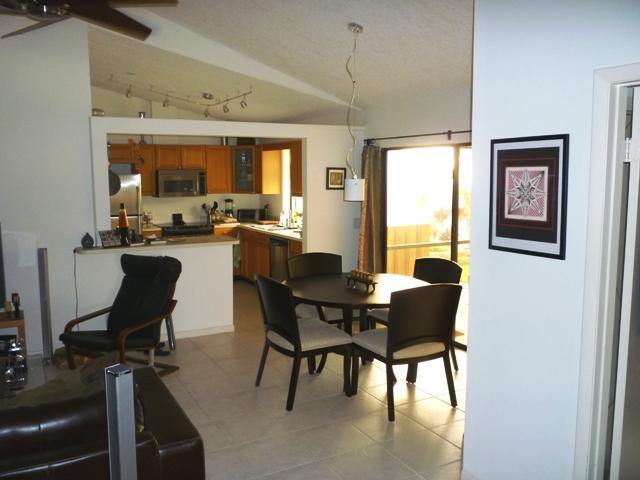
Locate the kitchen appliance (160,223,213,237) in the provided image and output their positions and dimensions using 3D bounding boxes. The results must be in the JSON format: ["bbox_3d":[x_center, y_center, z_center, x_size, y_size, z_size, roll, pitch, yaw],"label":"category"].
[{"bbox_3d":[-2.135,0.237,8.480,0.770,0.930,0.660,-4,7,-28],"label":"kitchen appliance"}]

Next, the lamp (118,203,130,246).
[{"bbox_3d":[-1.933,-0.157,5.313,0.113,0.435,0.113,-4,7,-28],"label":"lamp"}]

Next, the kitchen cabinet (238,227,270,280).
[{"bbox_3d":[-0.707,0.267,8.224,0.590,0.870,1.080,-4,8,-28],"label":"kitchen cabinet"}]

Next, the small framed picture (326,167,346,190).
[{"bbox_3d":[0.205,-0.727,6.380,0.272,0.270,0.025,-4,8,-28],"label":"small framed picture"}]

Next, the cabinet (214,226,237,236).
[{"bbox_3d":[-1.609,0.224,8.770,0.420,0.880,0.600,-4,7,-28],"label":"cabinet"}]

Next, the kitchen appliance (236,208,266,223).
[{"bbox_3d":[-1.146,-0.412,8.982,0.385,0.223,0.270,2,7,16],"label":"kitchen appliance"}]

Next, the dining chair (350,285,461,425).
[{"bbox_3d":[0.619,0.725,3.885,0.567,0.921,0.618,-4,7,-25],"label":"dining chair"}]

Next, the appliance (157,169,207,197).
[{"bbox_3d":[-2.179,-0.887,8.392,0.750,0.410,0.400,-4,8,-28],"label":"appliance"}]

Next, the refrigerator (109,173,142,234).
[{"bbox_3d":[-3.120,-0.098,7.886,0.780,1.750,0.760,-4,7,-28],"label":"refrigerator"}]

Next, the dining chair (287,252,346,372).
[{"bbox_3d":[0.084,0.619,4.879,0.567,0.921,0.607,-4,7,-28],"label":"dining chair"}]

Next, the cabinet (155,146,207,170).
[{"bbox_3d":[-2.193,-1.281,8.378,0.775,0.385,0.340,-4,8,-28],"label":"cabinet"}]

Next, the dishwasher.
[{"bbox_3d":[-0.307,0.354,7.383,0.580,0.840,0.600,-4,7,-28],"label":"dishwasher"}]

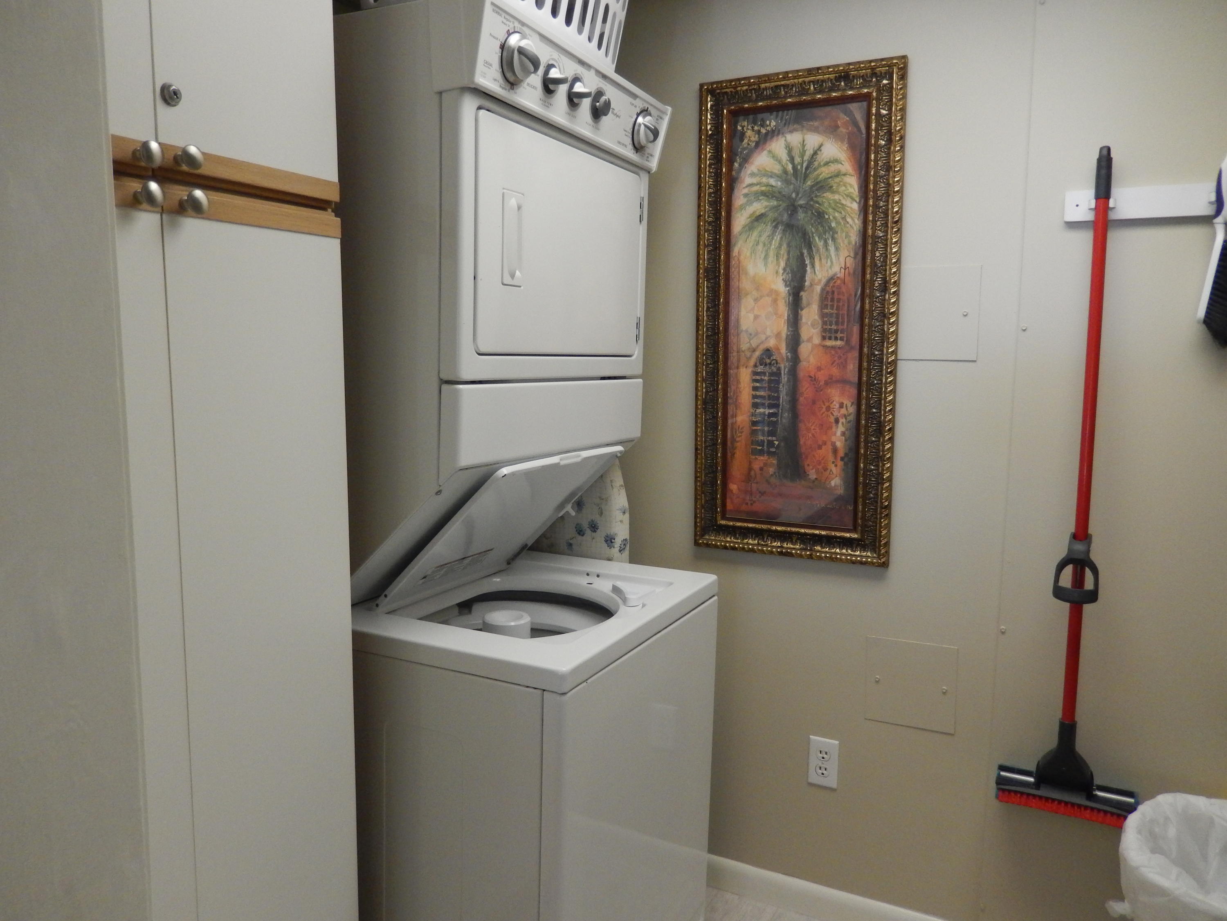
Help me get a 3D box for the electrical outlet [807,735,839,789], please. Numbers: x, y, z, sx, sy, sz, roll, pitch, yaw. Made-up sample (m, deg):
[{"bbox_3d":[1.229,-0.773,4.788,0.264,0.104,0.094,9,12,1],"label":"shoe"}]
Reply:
[{"bbox_3d":[0.483,0.697,2.040,0.069,0.114,0.008,4,7,27],"label":"electrical outlet"}]

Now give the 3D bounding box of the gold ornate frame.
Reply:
[{"bbox_3d":[0.397,-0.310,1.962,0.453,1.068,0.035,4,7,27],"label":"gold ornate frame"}]

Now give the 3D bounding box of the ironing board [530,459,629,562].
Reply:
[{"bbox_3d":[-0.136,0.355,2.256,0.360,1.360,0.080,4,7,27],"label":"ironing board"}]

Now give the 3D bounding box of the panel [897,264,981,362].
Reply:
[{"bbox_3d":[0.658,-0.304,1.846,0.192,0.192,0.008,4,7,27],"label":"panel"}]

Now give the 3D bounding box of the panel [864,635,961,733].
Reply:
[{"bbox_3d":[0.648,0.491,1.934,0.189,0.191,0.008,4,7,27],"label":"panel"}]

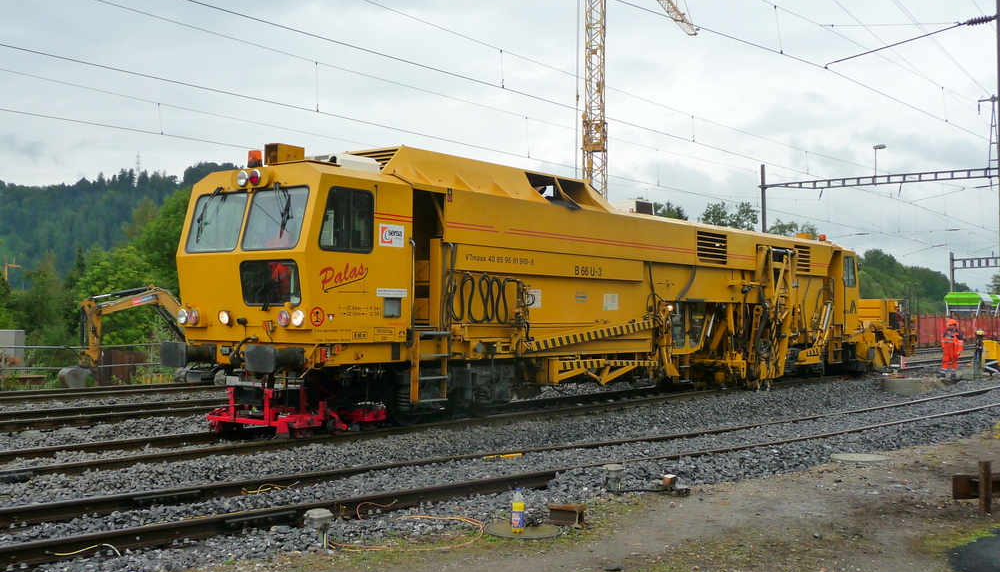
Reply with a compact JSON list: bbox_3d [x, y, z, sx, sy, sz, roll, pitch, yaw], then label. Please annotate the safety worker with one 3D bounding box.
[{"bbox_3d":[13.660,1.910,33.200,0.630,1.800,0.420,-2,-2,44],"label":"safety worker"}]

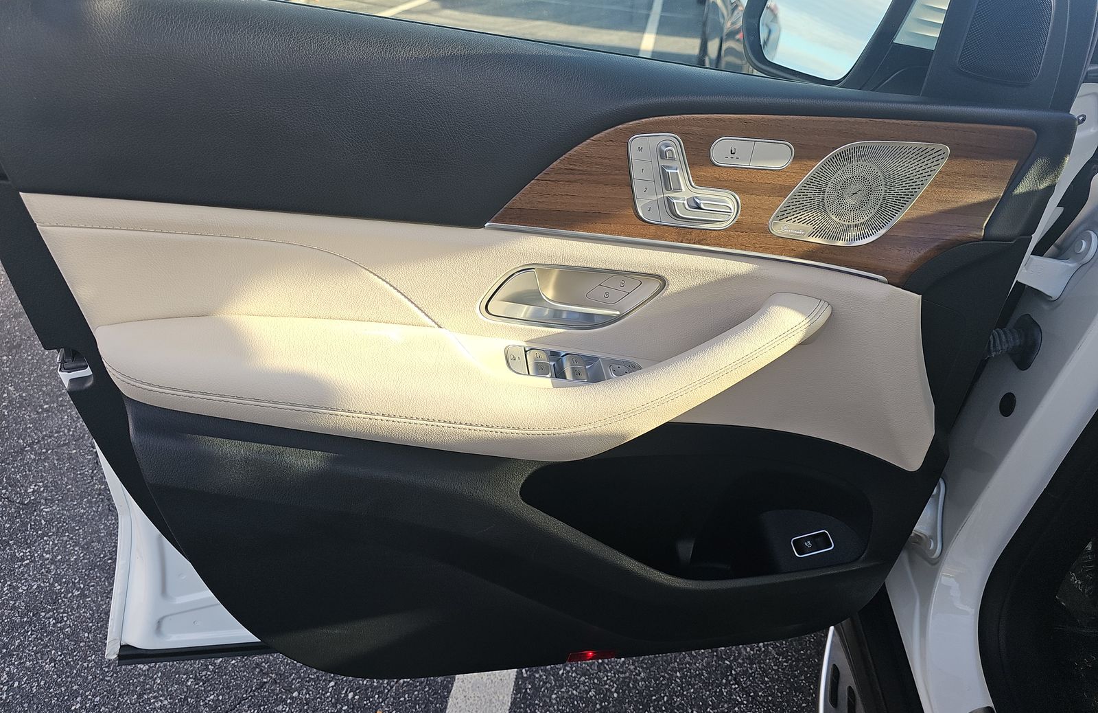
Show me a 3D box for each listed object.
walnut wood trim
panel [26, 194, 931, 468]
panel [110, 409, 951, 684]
[{"bbox_3d":[0.212,-0.152,0.695,0.530,0.162,0.045,2,33,-13],"label":"walnut wood trim"},{"bbox_3d":[0.024,0.025,0.692,0.910,0.270,0.125,2,33,-13],"label":"panel"},{"bbox_3d":[0.062,0.203,0.803,0.880,0.400,0.130,-1,33,-11],"label":"panel"}]

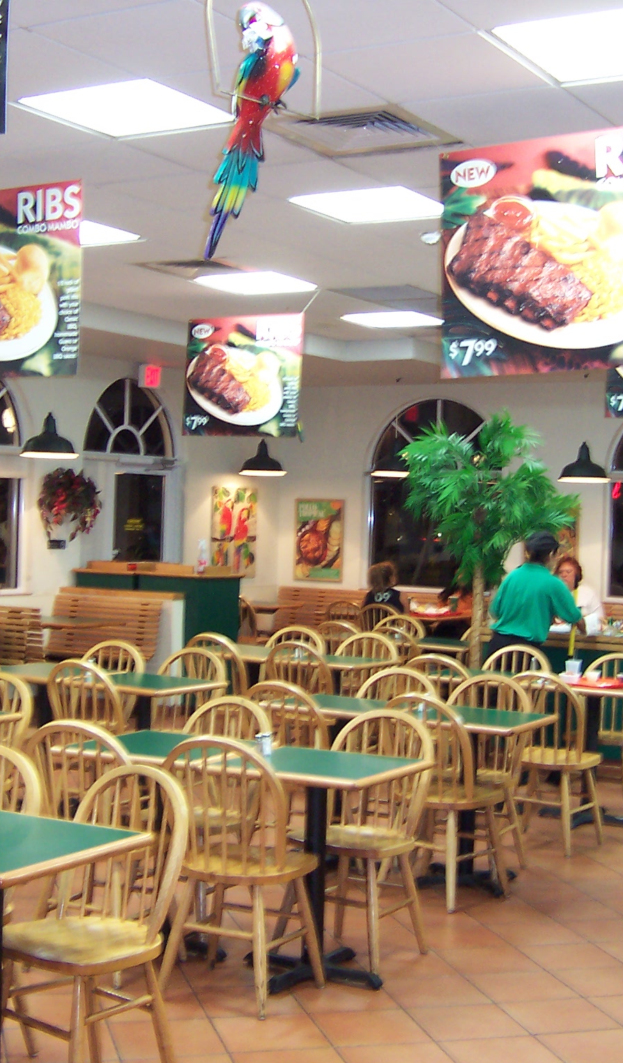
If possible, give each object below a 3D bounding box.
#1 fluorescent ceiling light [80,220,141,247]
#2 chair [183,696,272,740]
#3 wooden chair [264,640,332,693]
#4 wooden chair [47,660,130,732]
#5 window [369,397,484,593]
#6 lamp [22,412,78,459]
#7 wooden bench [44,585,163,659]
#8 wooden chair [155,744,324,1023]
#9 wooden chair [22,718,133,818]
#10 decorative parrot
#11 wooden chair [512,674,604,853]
[{"bbox_3d":[-1.288,-1.607,7.898,0.600,0.060,0.600,2,1,31],"label":"fluorescent ceiling light"},{"bbox_3d":[-0.473,1.132,5.814,0.440,0.915,0.480,2,1,31],"label":"chair"},{"bbox_3d":[-0.041,1.095,8.774,0.460,0.900,0.500,2,1,34],"label":"wooden chair"},{"bbox_3d":[-1.022,1.085,7.438,0.480,0.900,0.490,2,1,36],"label":"wooden chair"},{"bbox_3d":[1.174,-0.344,14.081,1.410,1.840,0.120,2,1,31],"label":"window"},{"bbox_3d":[-2.006,-0.744,11.318,0.440,0.335,0.440,2,1,0],"label":"lamp"},{"bbox_3d":[-1.724,0.954,11.347,1.050,0.900,0.580,2,1,30],"label":"wooden bench"},{"bbox_3d":[-0.250,1.133,5.081,0.460,0.900,0.500,2,1,31],"label":"wooden chair"},{"bbox_3d":[-0.728,1.078,5.193,0.440,0.890,0.470,2,1,30],"label":"wooden chair"},{"bbox_3d":[-0.144,-0.923,3.400,0.160,0.570,0.270,1,1,-38],"label":"decorative parrot"},{"bbox_3d":[1.204,1.146,7.526,0.460,0.900,0.500,2,1,37],"label":"wooden chair"}]

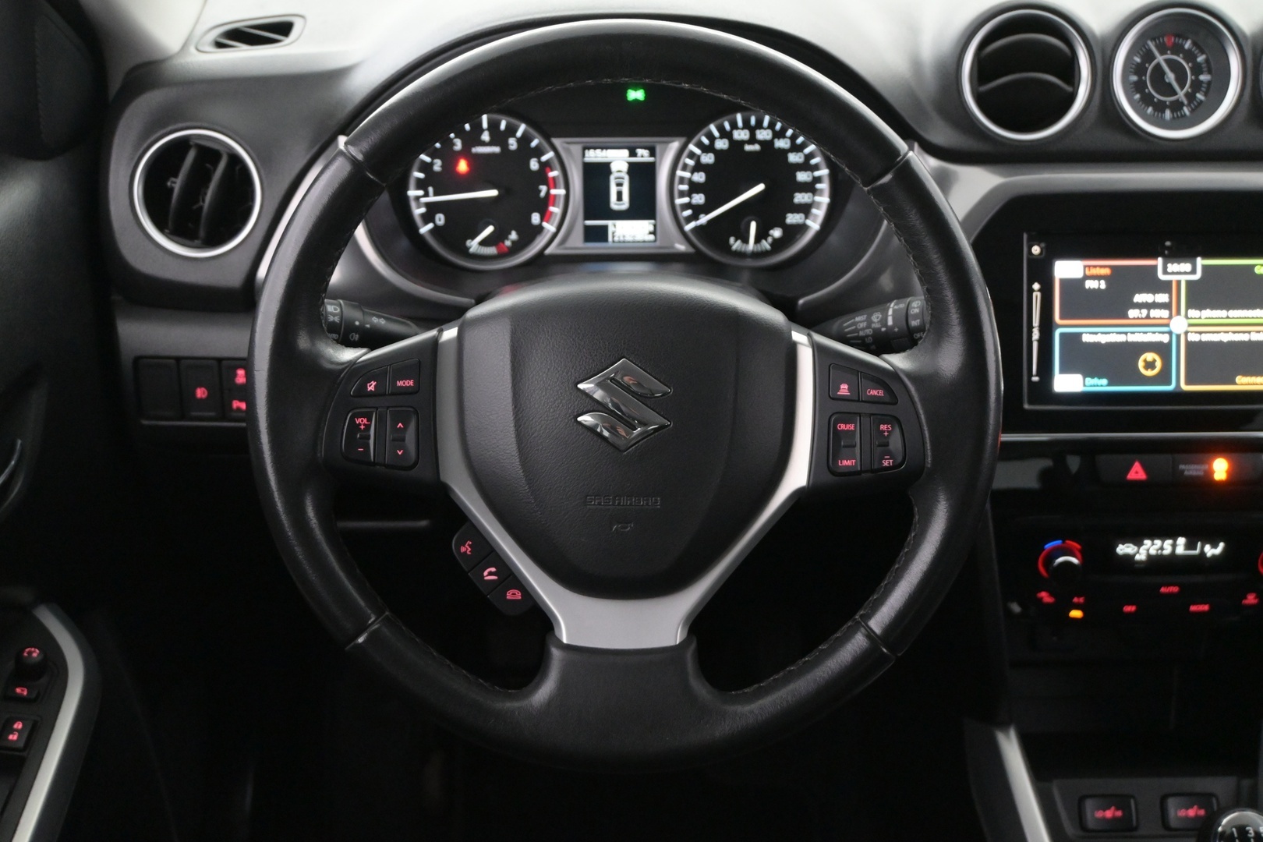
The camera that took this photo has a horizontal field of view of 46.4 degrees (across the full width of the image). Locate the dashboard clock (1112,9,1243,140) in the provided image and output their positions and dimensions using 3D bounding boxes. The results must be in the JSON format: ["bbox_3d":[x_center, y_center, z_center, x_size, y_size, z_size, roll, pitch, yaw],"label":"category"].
[{"bbox_3d":[0.344,-0.219,0.930,0.082,0.082,0.030,0,-1,0],"label":"dashboard clock"}]

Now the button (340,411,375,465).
[{"bbox_3d":[-0.137,0.009,0.742,0.017,0.027,0.009,0,-6,0],"label":"button"}]

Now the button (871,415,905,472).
[{"bbox_3d":[0.129,0.011,0.742,0.017,0.028,0.009,0,-6,0],"label":"button"}]

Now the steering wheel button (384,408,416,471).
[{"bbox_3d":[-0.115,0.009,0.735,0.016,0.031,0.008,0,-7,0],"label":"steering wheel button"}]

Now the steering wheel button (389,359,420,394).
[{"bbox_3d":[-0.113,-0.022,0.735,0.015,0.018,0.008,0,-7,0],"label":"steering wheel button"}]

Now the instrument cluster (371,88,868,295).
[{"bbox_3d":[-0.006,-0.151,0.950,0.310,0.137,0.060,0,-9,0],"label":"instrument cluster"}]

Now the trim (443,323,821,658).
[{"bbox_3d":[-0.003,0.034,0.738,0.189,0.161,0.036,0,-6,0],"label":"trim"}]

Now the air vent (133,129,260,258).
[{"bbox_3d":[-0.267,-0.140,0.911,0.080,0.080,0.016,0,2,0],"label":"air vent"}]

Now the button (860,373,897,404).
[{"bbox_3d":[0.123,-0.016,0.735,0.018,0.015,0.008,0,-7,0],"label":"button"}]

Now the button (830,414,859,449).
[{"bbox_3d":[0.107,0.005,0.741,0.014,0.017,0.008,0,-6,0],"label":"button"}]

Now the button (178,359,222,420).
[{"bbox_3d":[-0.259,-0.020,0.889,0.025,0.036,0.010,0,14,0],"label":"button"}]

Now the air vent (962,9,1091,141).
[{"bbox_3d":[0.248,-0.217,0.925,0.082,0.083,0.020,0,-1,0],"label":"air vent"}]

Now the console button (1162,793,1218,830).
[{"bbox_3d":[0.356,0.251,0.944,0.036,0.023,0.010,0,-22,0],"label":"console button"}]

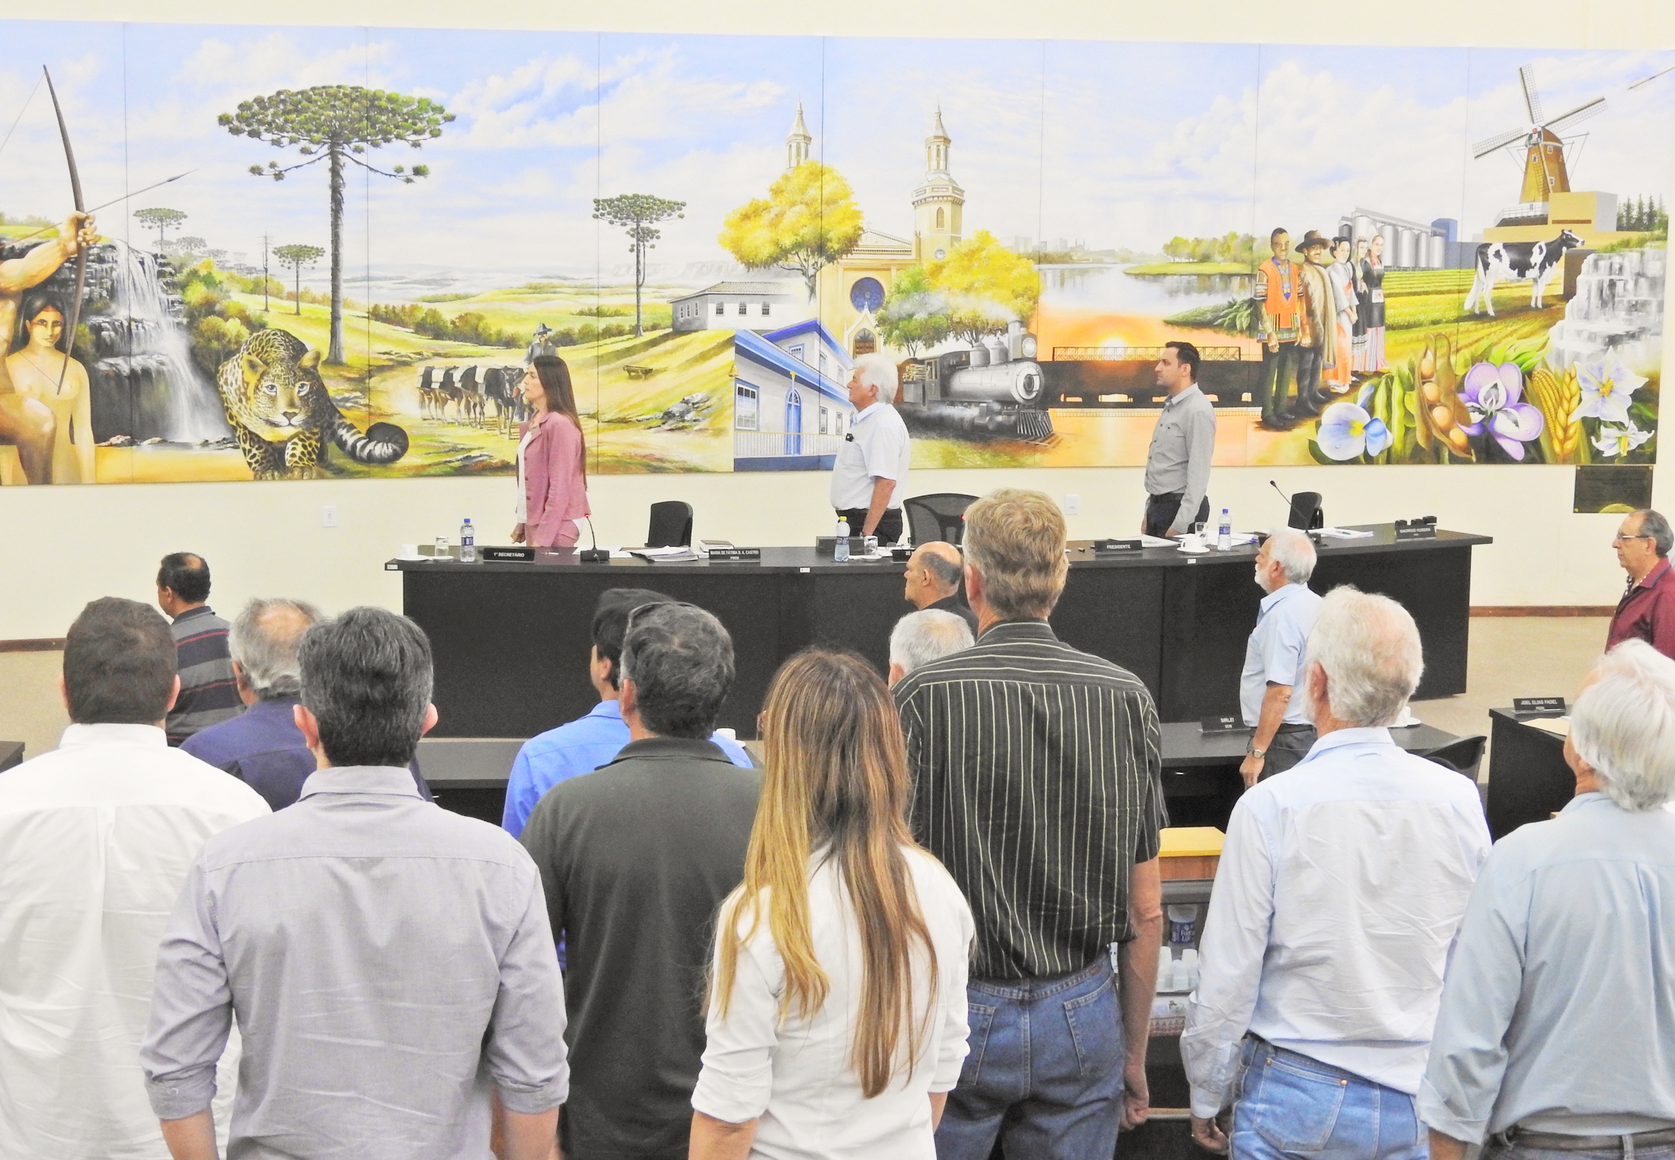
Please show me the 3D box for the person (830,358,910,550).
[{"bbox_3d":[0.170,-0.277,15.623,0.360,1.686,0.500,-1,10,-10],"label":"person"}]

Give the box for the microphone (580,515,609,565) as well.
[{"bbox_3d":[-1.142,-0.204,14.757,0.135,0.200,0.210,0,10,-6],"label":"microphone"}]

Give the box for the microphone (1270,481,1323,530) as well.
[{"bbox_3d":[2.296,-0.346,15.656,0.150,0.280,0.260,-5,11,-33],"label":"microphone"}]

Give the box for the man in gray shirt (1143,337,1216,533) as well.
[{"bbox_3d":[1.740,-0.353,16.083,0.350,1.733,0.500,-1,10,-13],"label":"man in gray shirt"}]

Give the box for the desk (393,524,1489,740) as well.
[{"bbox_3d":[0.585,0.242,15.254,5.500,0.800,0.900,-1,10,-14],"label":"desk"}]

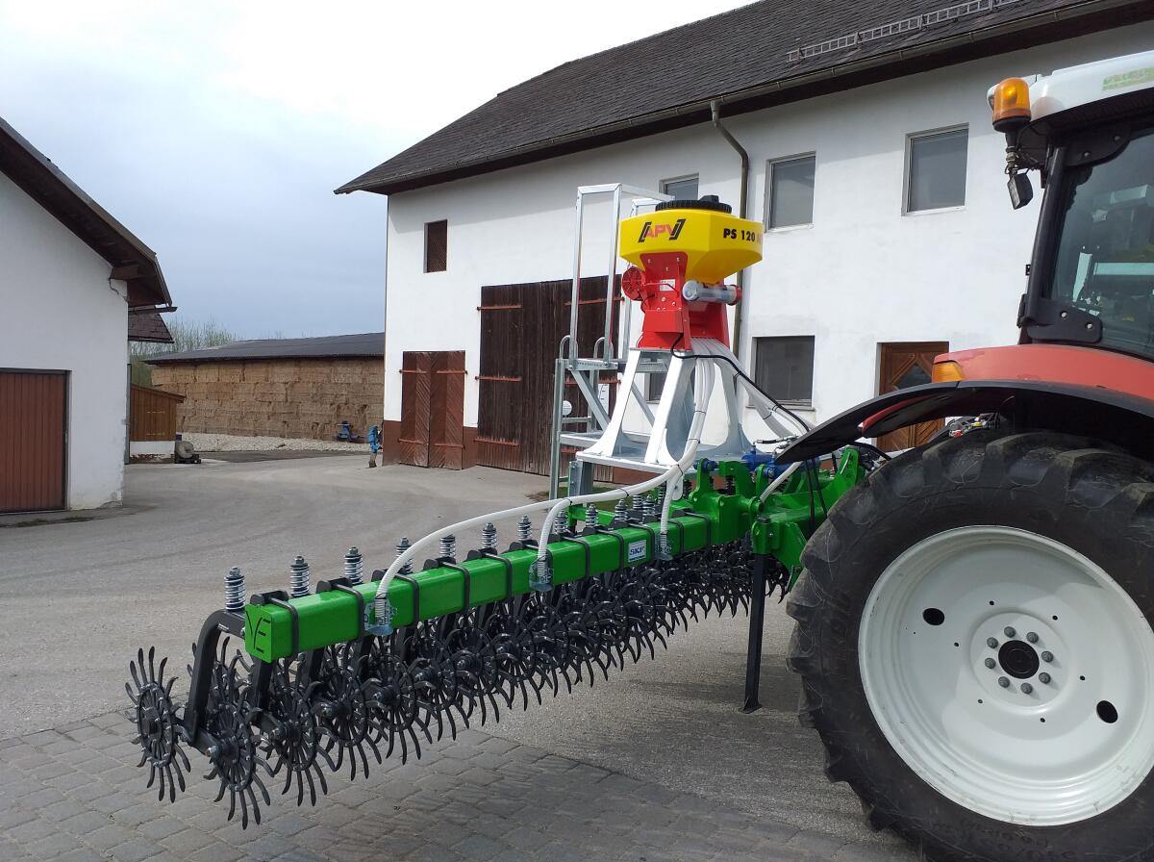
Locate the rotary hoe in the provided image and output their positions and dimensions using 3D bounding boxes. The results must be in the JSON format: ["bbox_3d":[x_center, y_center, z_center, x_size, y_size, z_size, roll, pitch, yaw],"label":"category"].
[{"bbox_3d":[0.854,-0.002,5.093,1.700,2.630,6.140,8,8,40],"label":"rotary hoe"}]

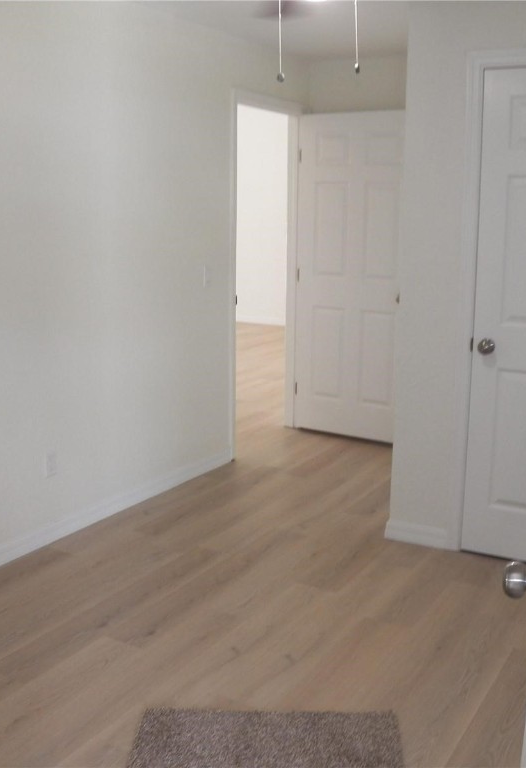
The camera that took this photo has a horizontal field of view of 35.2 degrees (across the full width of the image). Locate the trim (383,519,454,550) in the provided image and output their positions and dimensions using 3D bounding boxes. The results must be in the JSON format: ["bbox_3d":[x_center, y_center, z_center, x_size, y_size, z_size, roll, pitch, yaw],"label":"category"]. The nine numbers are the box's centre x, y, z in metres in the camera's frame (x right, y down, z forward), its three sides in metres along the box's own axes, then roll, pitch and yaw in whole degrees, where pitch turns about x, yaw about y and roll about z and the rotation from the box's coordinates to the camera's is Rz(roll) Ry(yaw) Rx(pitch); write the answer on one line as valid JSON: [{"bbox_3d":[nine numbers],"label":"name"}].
[{"bbox_3d":[0.701,0.677,3.749,0.302,0.087,0.015,6,13,25],"label":"trim"}]

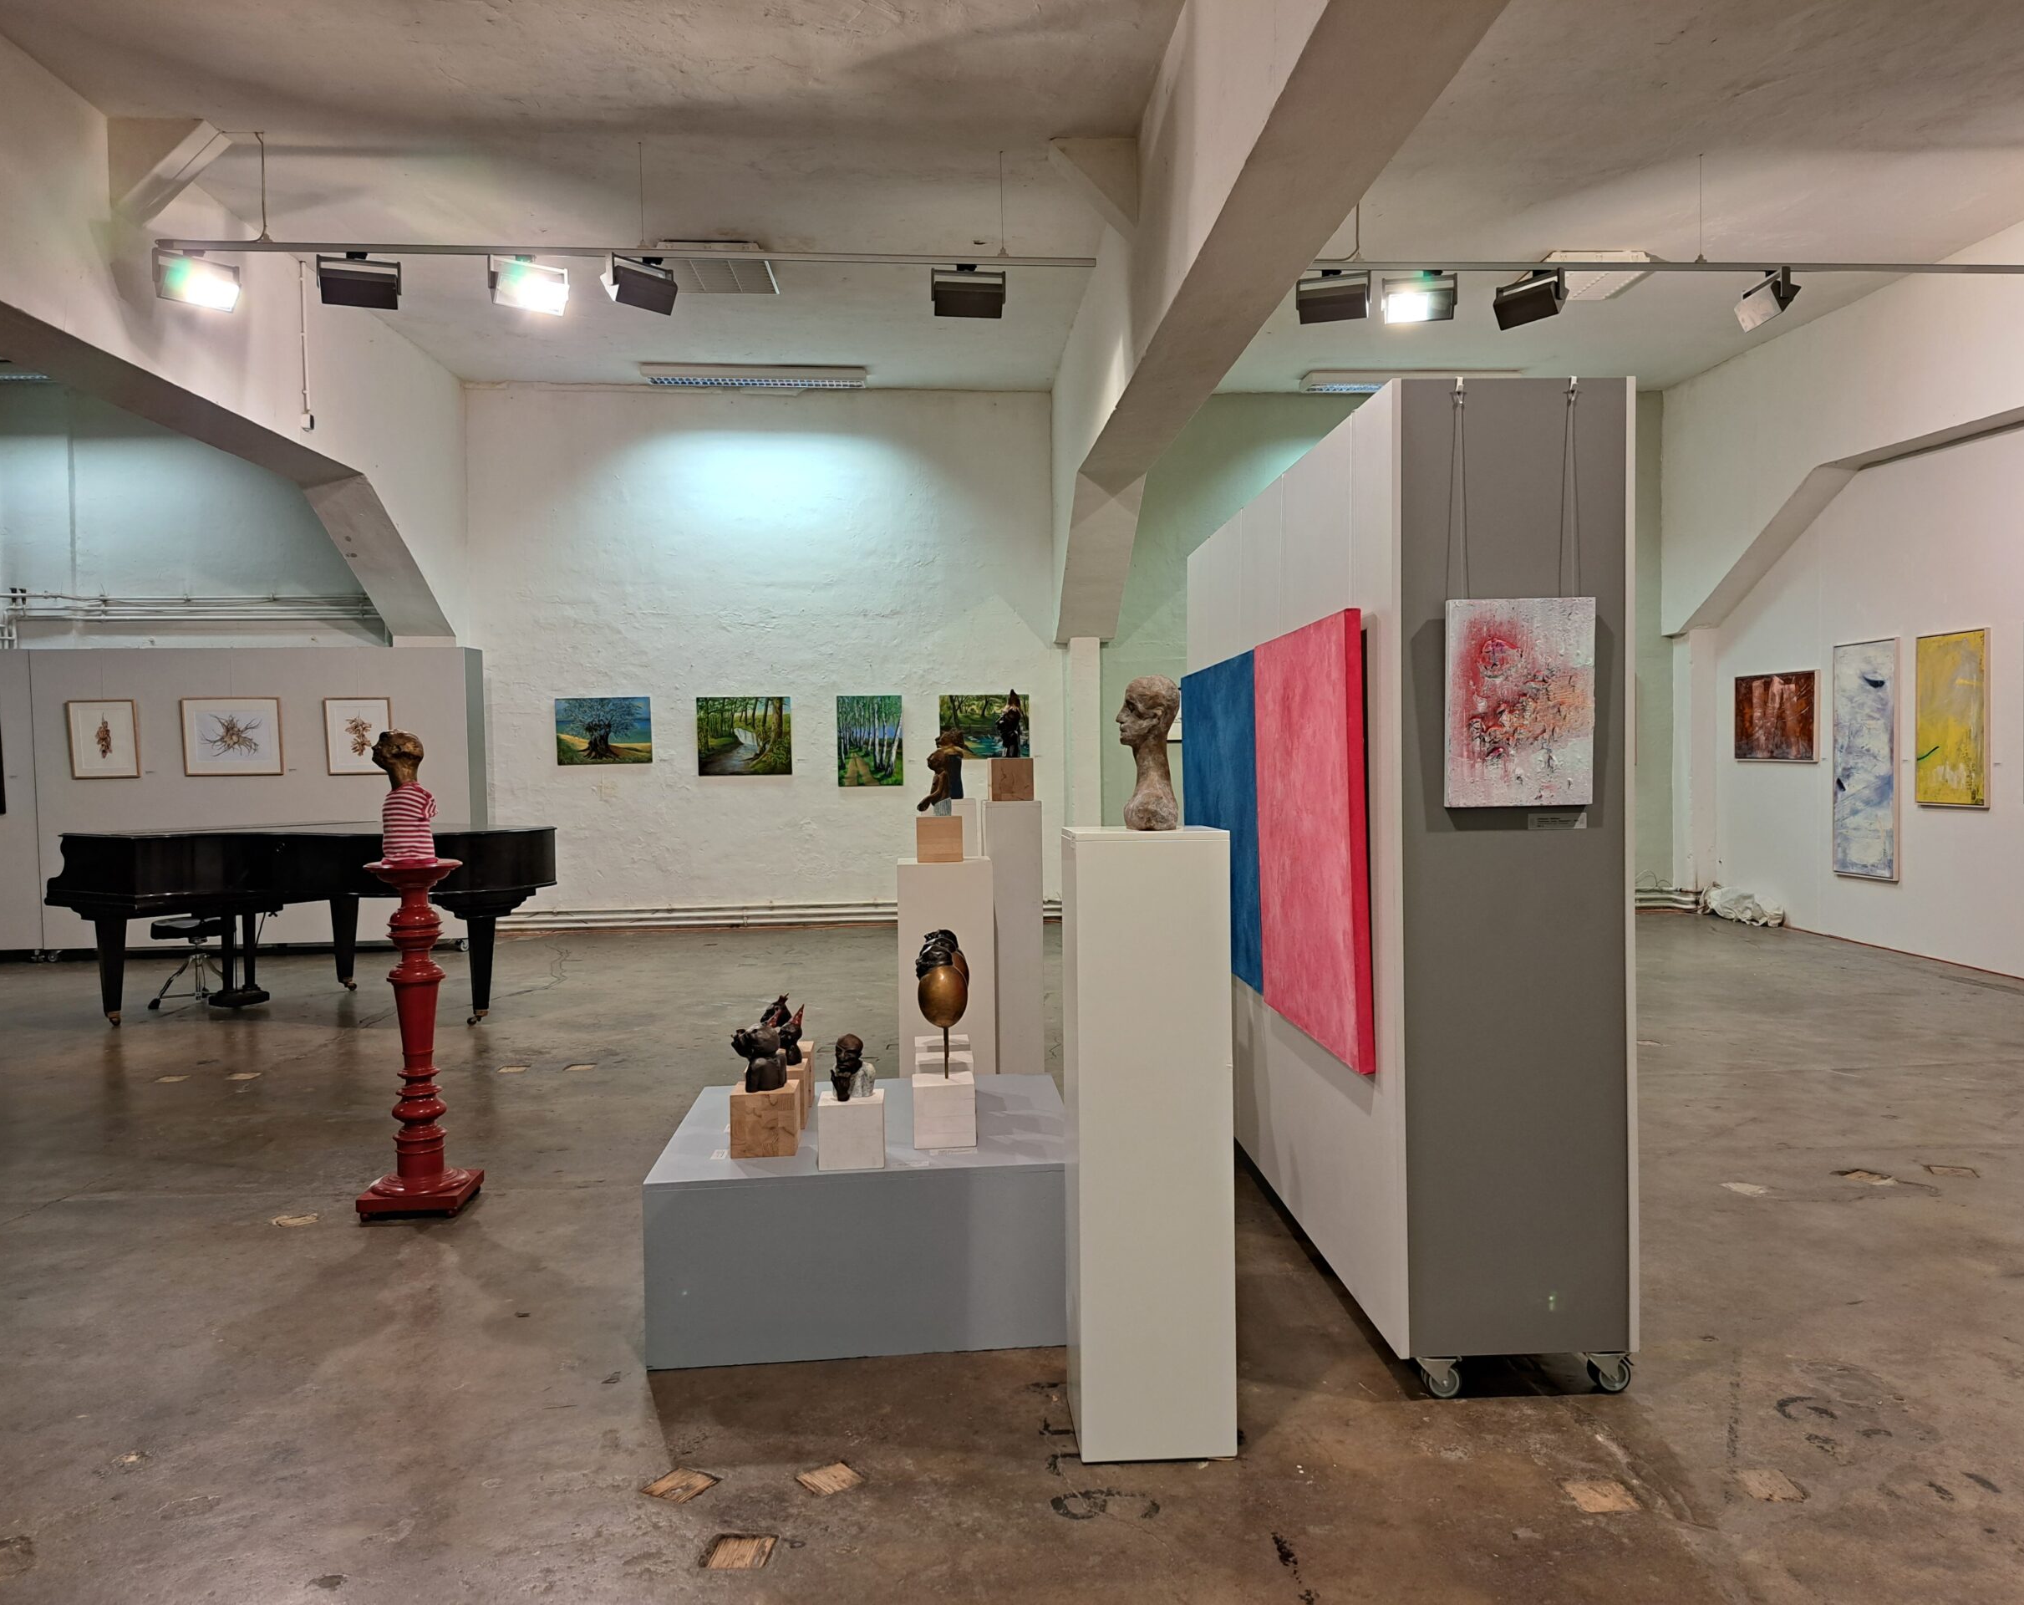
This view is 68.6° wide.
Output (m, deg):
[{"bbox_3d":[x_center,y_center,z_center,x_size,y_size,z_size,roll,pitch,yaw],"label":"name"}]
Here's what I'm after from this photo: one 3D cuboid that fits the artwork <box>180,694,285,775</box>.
[{"bbox_3d":[-5.286,-0.442,10.067,0.675,0.535,0.030,-1,5,-4],"label":"artwork"}]

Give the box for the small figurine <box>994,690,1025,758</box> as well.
[{"bbox_3d":[-0.007,-0.285,5.413,0.100,0.248,0.090,0,3,30],"label":"small figurine"}]

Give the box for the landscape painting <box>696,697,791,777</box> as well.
[{"bbox_3d":[-2.030,-0.498,11.280,0.715,0.595,0.030,-1,4,-4],"label":"landscape painting"}]

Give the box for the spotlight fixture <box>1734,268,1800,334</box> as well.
[{"bbox_3d":[3.622,-2.408,7.112,0.140,0.200,0.360,-21,2,1],"label":"spotlight fixture"}]

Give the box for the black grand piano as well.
[{"bbox_3d":[-3.728,0.645,7.801,2.250,0.990,1.490,1,3,34],"label":"black grand piano"}]

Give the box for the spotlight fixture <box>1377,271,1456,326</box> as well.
[{"bbox_3d":[1.966,-2.443,7.180,0.335,0.195,0.155,-1,2,11],"label":"spotlight fixture"}]

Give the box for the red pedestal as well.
[{"bbox_3d":[-1.804,0.709,4.546,0.295,1.055,0.295,-1,2,-4],"label":"red pedestal"}]

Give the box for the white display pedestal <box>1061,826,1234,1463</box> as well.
[{"bbox_3d":[0.269,0.657,2.973,0.298,1.200,0.290,-1,2,-3],"label":"white display pedestal"}]

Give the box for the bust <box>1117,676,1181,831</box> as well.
[{"bbox_3d":[0.274,-0.099,2.988,0.124,0.300,0.115,-1,2,-3],"label":"bust"}]

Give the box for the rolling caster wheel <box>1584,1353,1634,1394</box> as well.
[{"bbox_3d":[1.249,1.191,3.100,0.090,0.079,0.045,-1,2,-6],"label":"rolling caster wheel"}]

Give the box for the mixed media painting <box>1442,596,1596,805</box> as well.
[{"bbox_3d":[1.038,-0.205,3.030,0.302,0.425,0.030,-1,4,-2],"label":"mixed media painting"}]

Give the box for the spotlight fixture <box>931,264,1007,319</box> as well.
[{"bbox_3d":[-0.207,-2.427,7.051,0.335,0.195,0.155,-1,2,-12],"label":"spotlight fixture"}]

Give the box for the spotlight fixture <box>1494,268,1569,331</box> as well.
[{"bbox_3d":[2.515,-2.446,7.213,0.155,0.195,0.335,-3,3,-39],"label":"spotlight fixture"}]

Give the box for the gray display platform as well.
[{"bbox_3d":[-0.349,1.026,3.806,0.989,0.418,0.945,-1,2,-5],"label":"gray display platform"}]

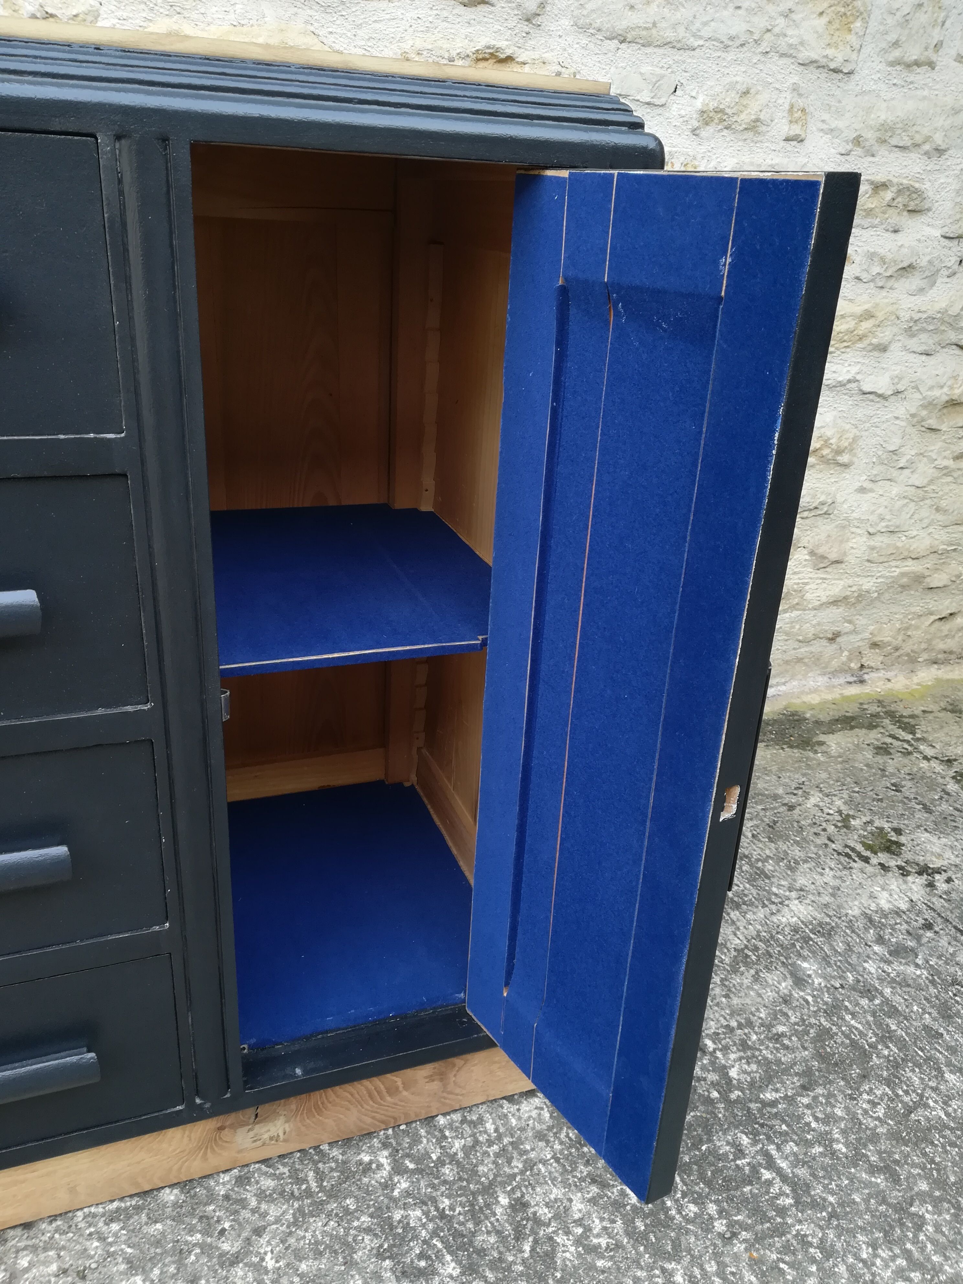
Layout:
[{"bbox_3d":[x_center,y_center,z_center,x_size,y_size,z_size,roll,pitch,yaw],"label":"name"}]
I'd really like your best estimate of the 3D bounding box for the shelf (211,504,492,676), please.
[{"bbox_3d":[-0.148,-0.076,1.003,0.307,0.010,0.452,-5,24,-20],"label":"shelf"}]

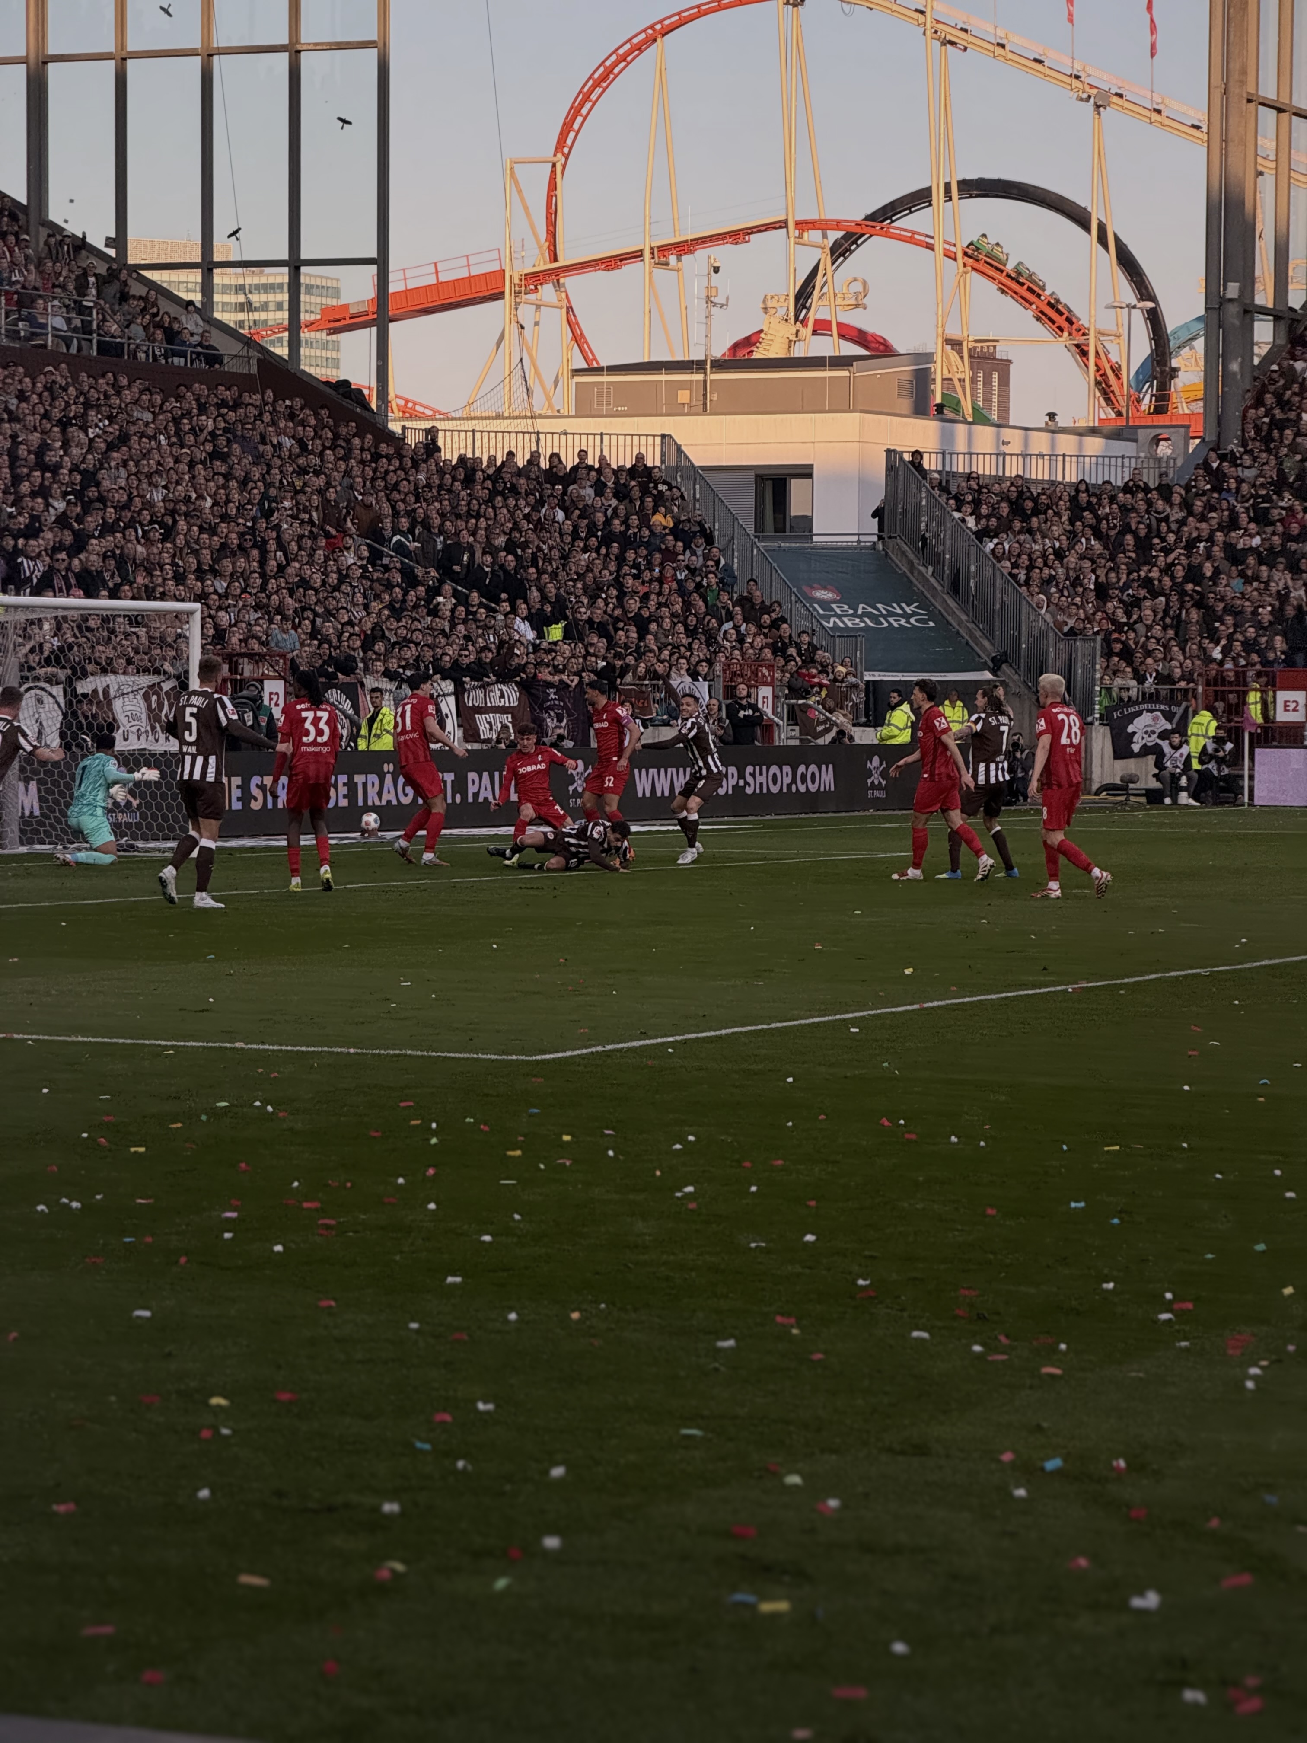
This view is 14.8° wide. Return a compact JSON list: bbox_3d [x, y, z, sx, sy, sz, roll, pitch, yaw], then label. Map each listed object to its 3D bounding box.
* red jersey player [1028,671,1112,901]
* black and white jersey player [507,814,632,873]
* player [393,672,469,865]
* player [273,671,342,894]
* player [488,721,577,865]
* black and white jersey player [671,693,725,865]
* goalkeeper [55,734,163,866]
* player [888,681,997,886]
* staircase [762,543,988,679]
[{"bbox_3d":[3.385,-0.728,41.170,0.650,1.850,0.560,2,3,44],"label":"red jersey player"},{"bbox_3d":[-0.818,-0.289,47.692,1.350,0.530,0.700,0,2,0],"label":"black and white jersey player"},{"bbox_3d":[-2.159,-0.987,48.270,0.660,1.870,0.580,-1,2,-30],"label":"player"},{"bbox_3d":[-2.851,-0.759,41.770,0.600,1.830,0.520,0,2,-9],"label":"player"},{"bbox_3d":[-1.178,-0.782,49.277,0.850,1.400,0.750,0,2,9],"label":"player"},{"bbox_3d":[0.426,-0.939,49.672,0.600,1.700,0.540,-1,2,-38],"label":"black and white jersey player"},{"bbox_3d":[-5.216,-0.703,48.279,0.950,1.280,0.620,-1,2,-28],"label":"goalkeeper"},{"bbox_3d":[2.558,-0.842,45.071,0.920,1.820,0.580,0,2,-7],"label":"player"},{"bbox_3d":[3.353,-4.716,90.846,3.800,2.386,5.244,0,2,-18],"label":"staircase"}]

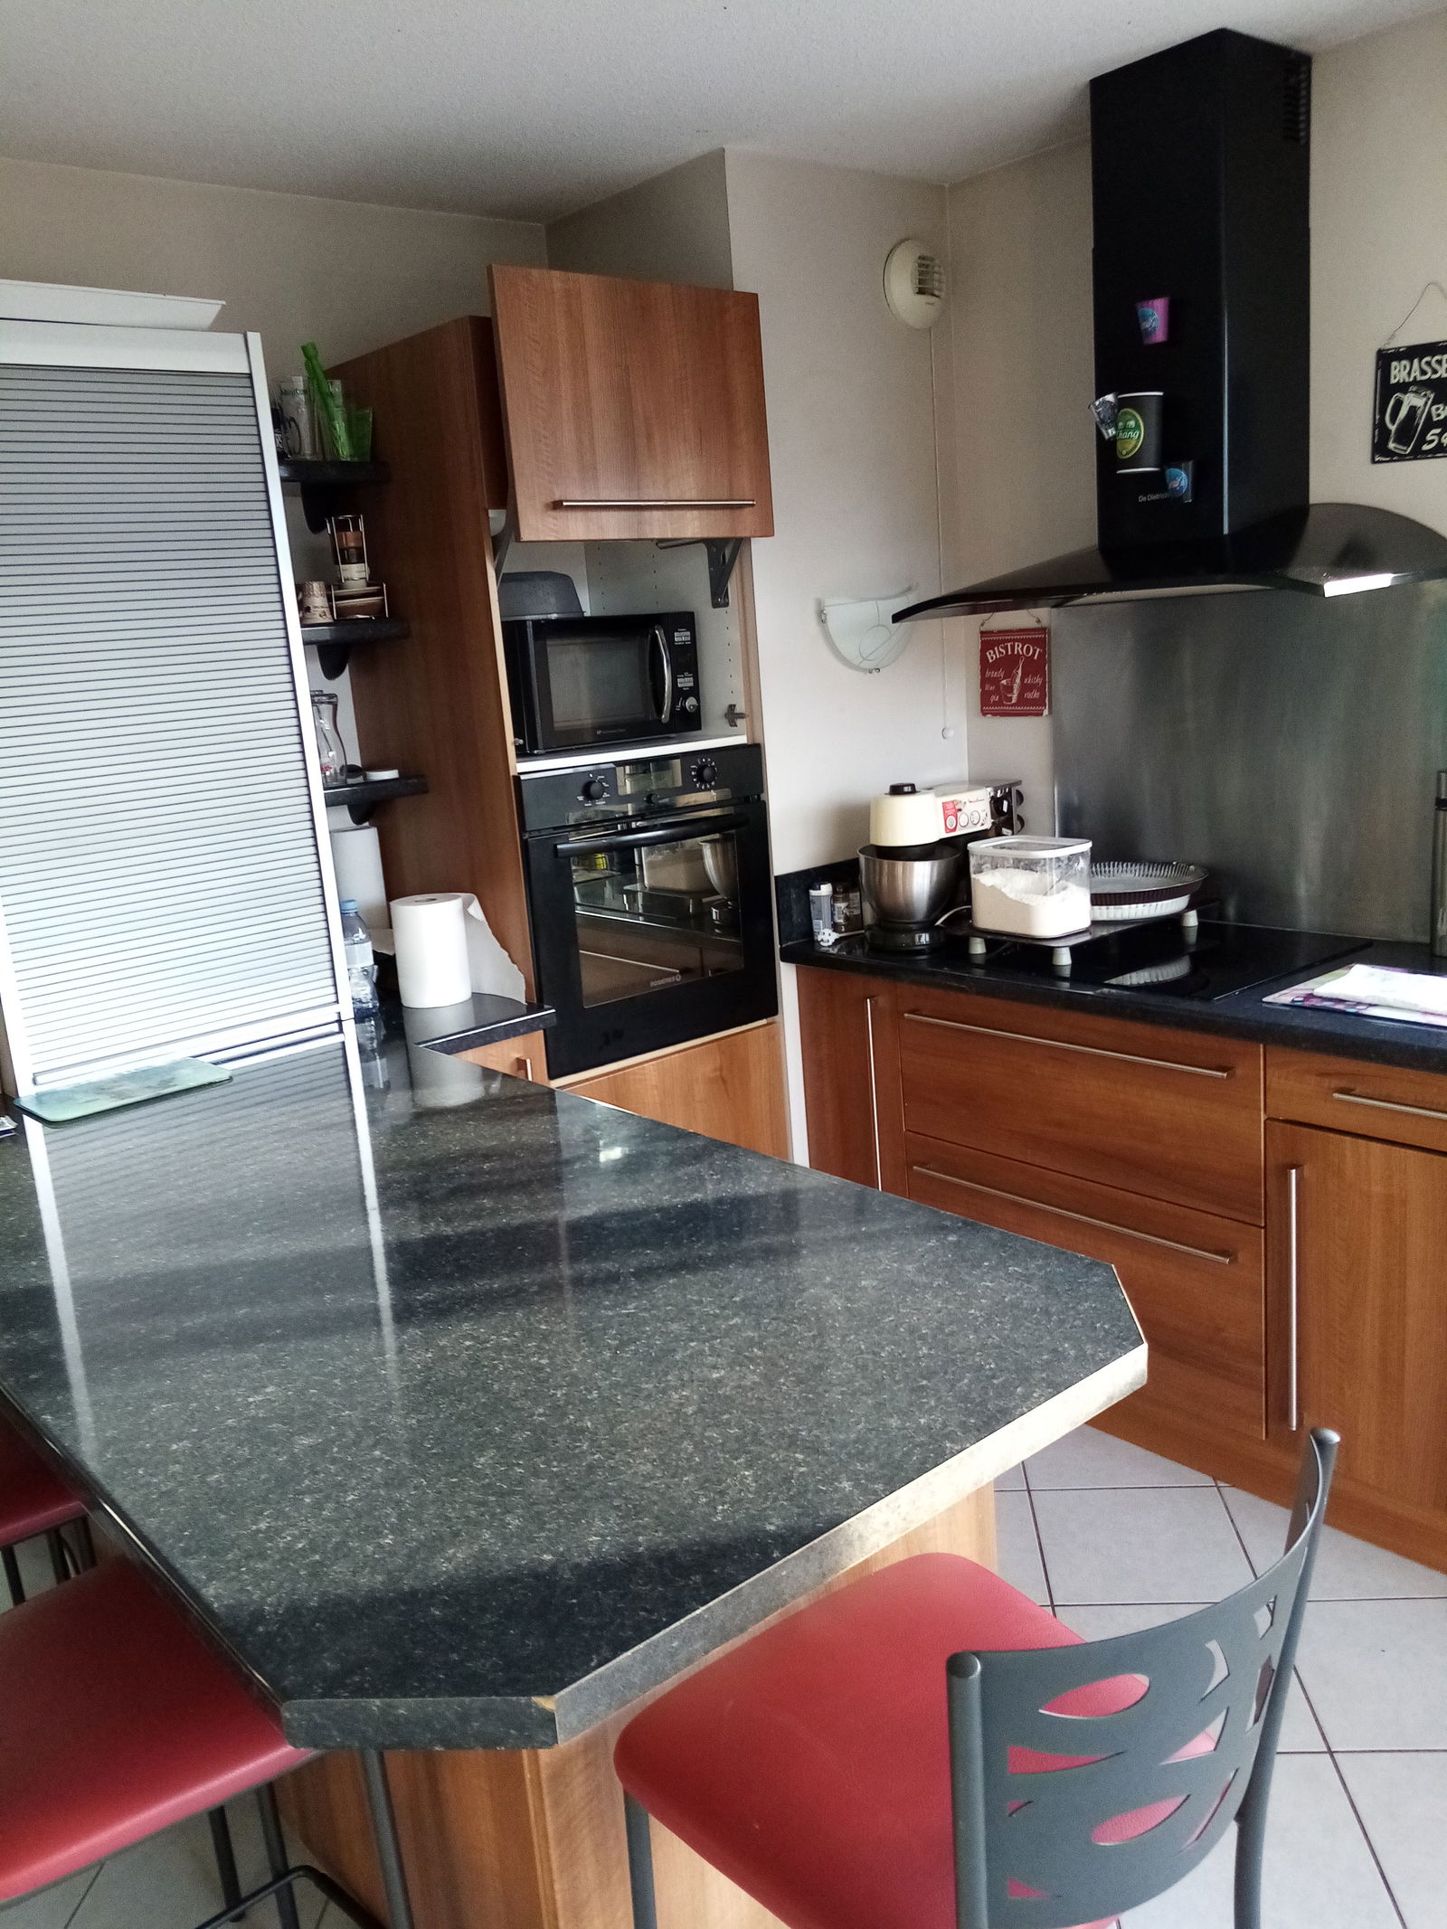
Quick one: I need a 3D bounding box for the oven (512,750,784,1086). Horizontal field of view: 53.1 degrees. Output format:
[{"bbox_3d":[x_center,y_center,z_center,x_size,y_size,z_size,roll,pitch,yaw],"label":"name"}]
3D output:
[{"bbox_3d":[-0.318,-0.148,3.181,0.596,0.598,0.550,-14,15,-38],"label":"oven"}]

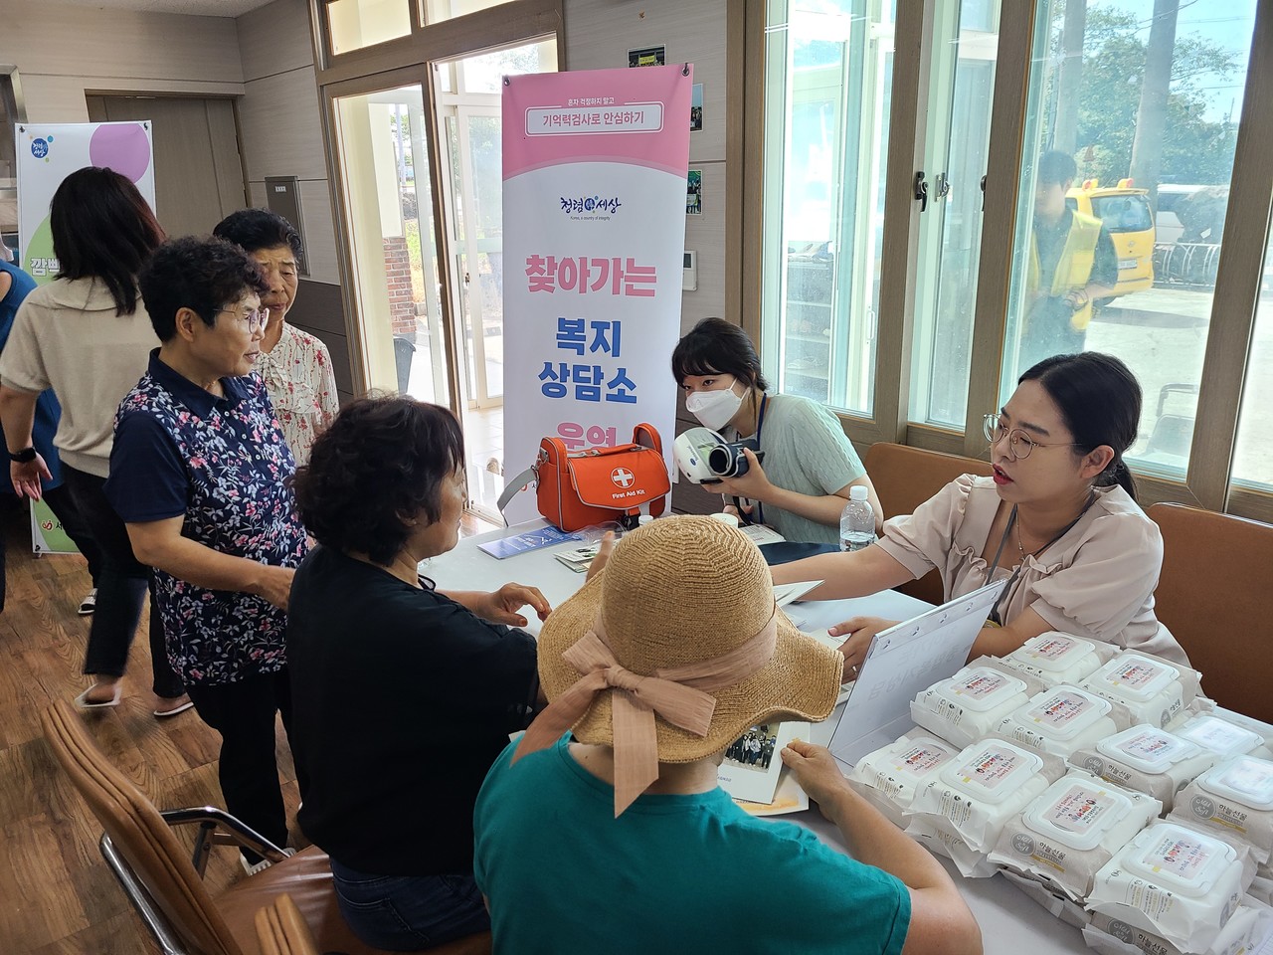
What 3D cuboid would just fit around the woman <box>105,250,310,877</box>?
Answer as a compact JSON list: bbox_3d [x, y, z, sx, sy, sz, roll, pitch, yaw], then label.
[{"bbox_3d":[-0.857,0.222,2.030,0.400,1.455,0.480,3,19,14],"label":"woman"}]

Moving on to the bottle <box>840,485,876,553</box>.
[{"bbox_3d":[0.429,0.113,1.862,0.066,0.210,0.066,-2,18,1],"label":"bottle"}]

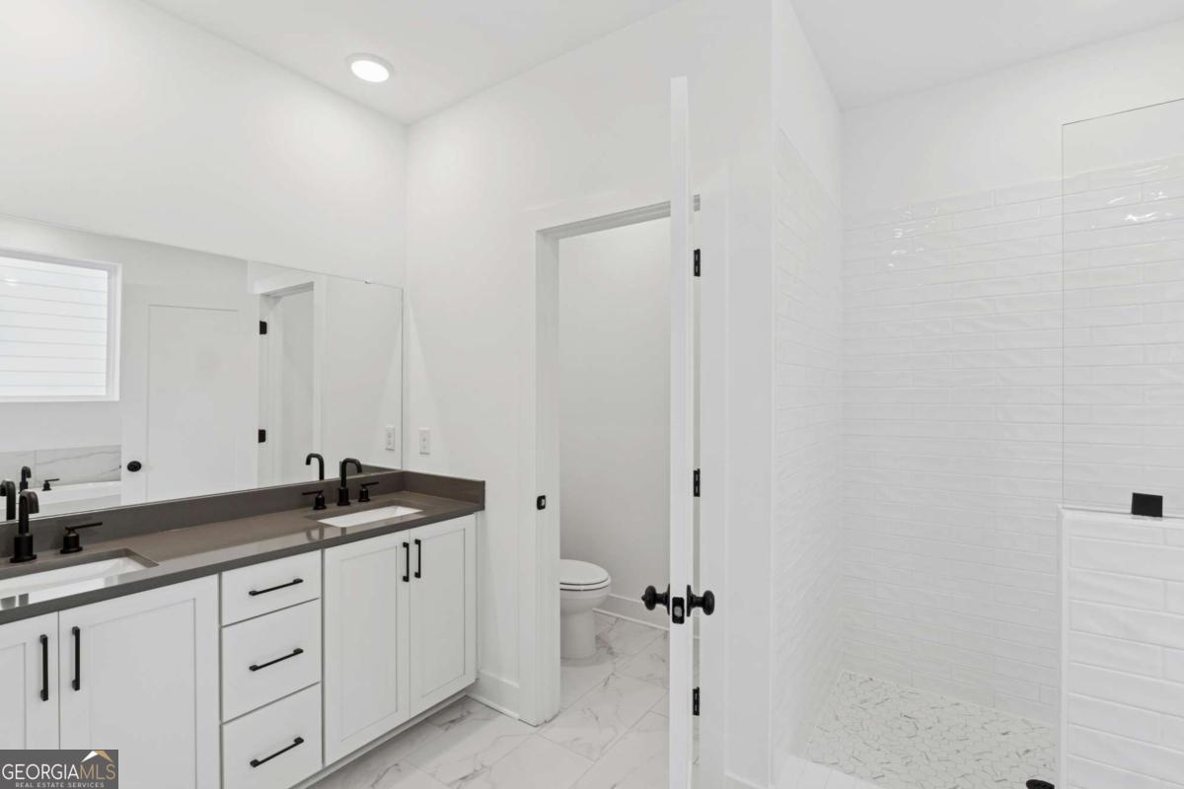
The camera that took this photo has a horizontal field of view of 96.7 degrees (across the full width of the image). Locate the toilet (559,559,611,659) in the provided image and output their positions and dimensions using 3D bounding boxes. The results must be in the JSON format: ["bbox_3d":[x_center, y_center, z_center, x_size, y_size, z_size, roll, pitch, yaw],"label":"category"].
[{"bbox_3d":[-0.223,1.001,2.916,0.740,0.750,0.420,0,0,35],"label":"toilet"}]

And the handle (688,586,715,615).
[{"bbox_3d":[0.243,0.458,1.159,0.060,0.068,0.068,0,0,12],"label":"handle"}]

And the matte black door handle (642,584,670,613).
[{"bbox_3d":[0.147,0.458,1.180,0.067,0.068,0.068,0,0,12],"label":"matte black door handle"}]

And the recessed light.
[{"bbox_3d":[-0.925,-1.356,2.200,0.190,0.022,0.190,0,0,0],"label":"recessed light"}]

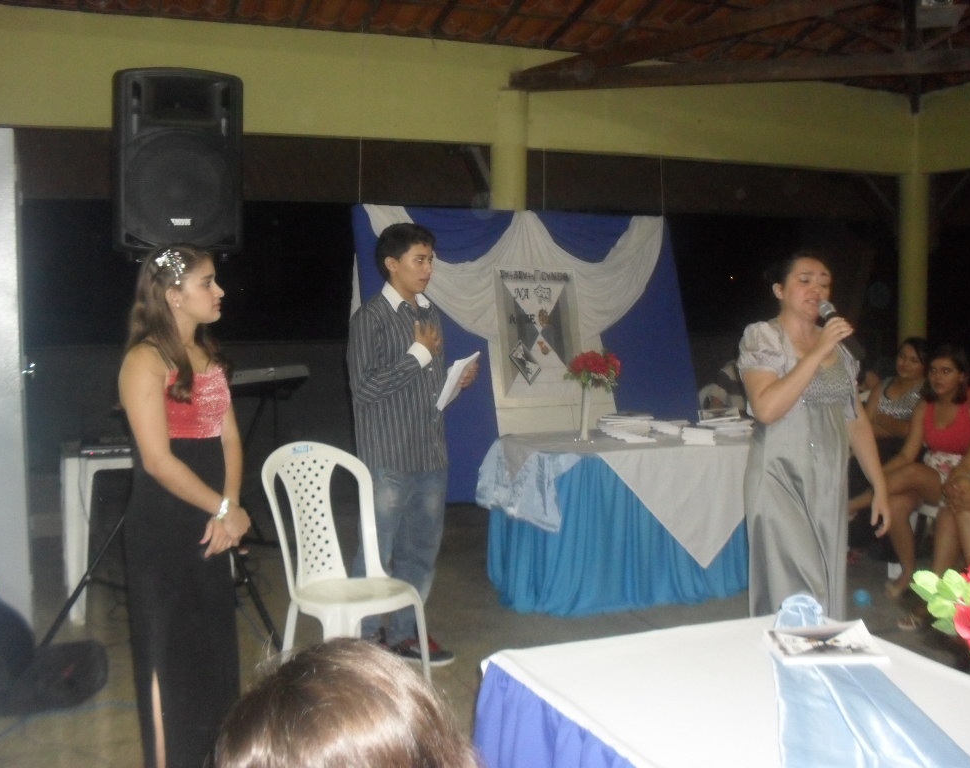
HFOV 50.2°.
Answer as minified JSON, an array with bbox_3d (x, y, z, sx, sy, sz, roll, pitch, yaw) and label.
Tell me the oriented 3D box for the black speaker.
[{"bbox_3d":[-1.235,-0.872,4.142,0.450,0.700,0.400,-2,5,-24],"label":"black speaker"}]

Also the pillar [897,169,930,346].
[{"bbox_3d":[3.390,-0.478,8.138,0.240,2.400,0.240,-2,5,-22],"label":"pillar"}]

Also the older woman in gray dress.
[{"bbox_3d":[1.160,0.298,3.757,0.540,1.570,0.420,-2,5,-20],"label":"older woman in gray dress"}]

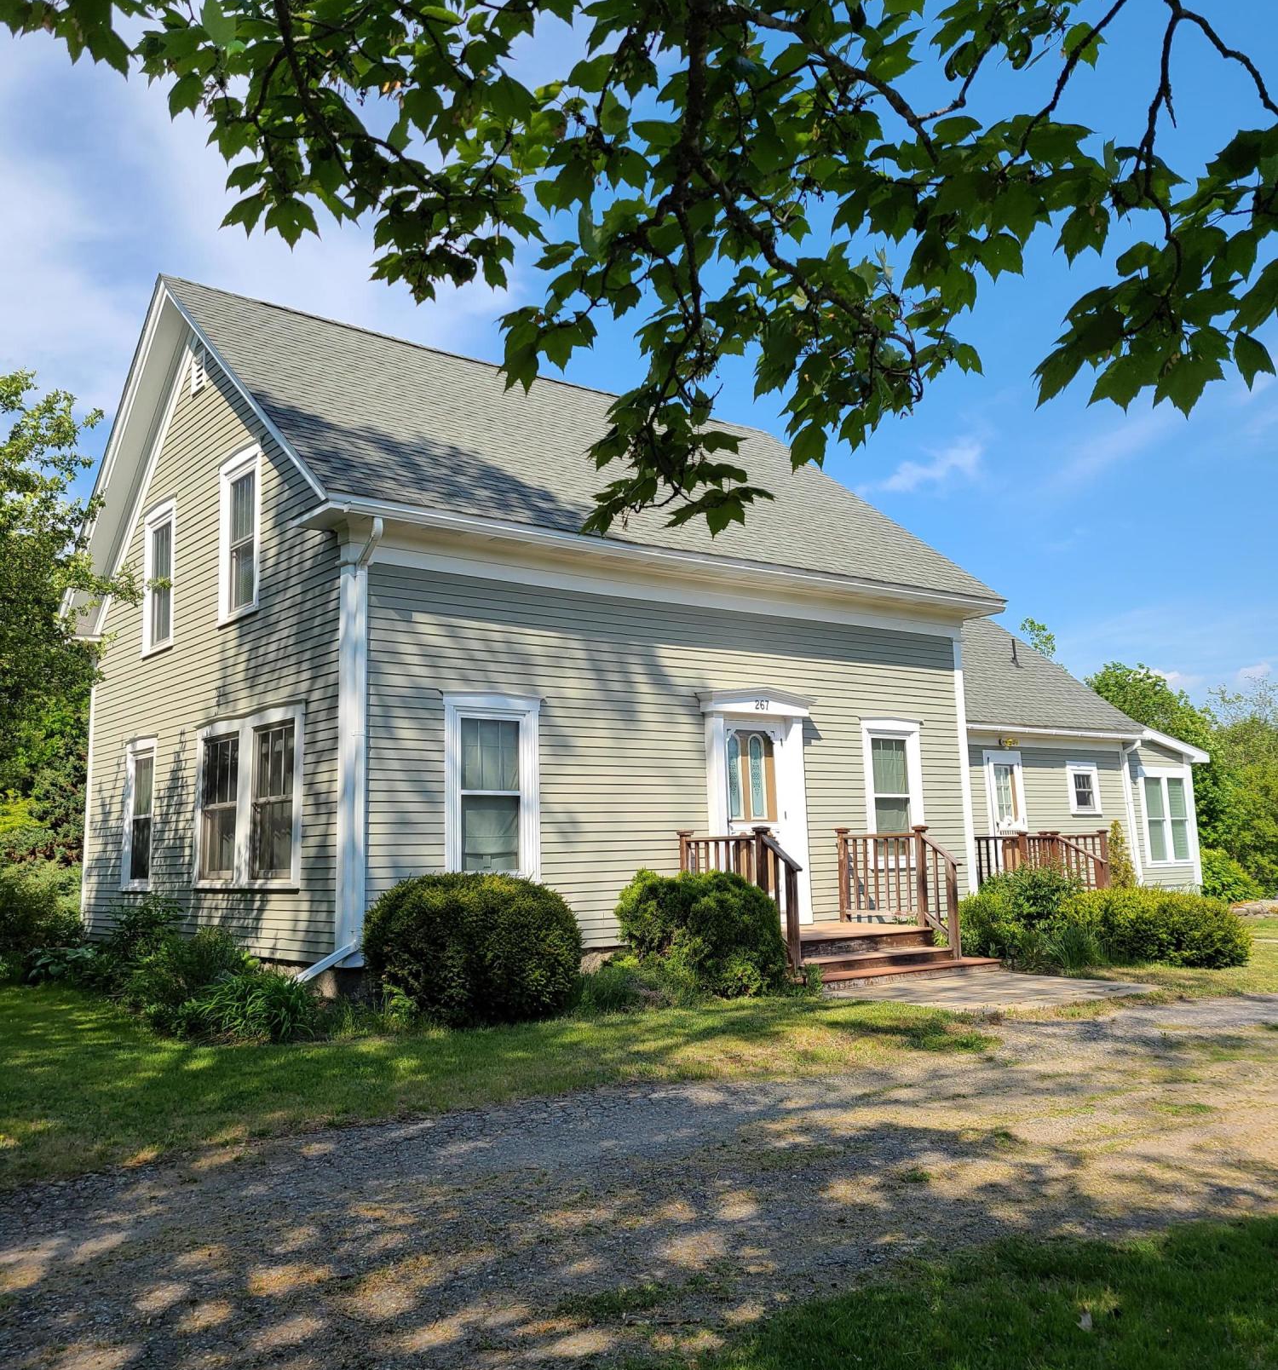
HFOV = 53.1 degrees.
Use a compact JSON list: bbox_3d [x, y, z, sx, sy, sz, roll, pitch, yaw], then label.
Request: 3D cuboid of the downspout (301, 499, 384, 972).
[{"bbox_3d":[-2.345,0.543,10.416,0.706,3.783,0.490,4,-10,-39],"label":"downspout"}]

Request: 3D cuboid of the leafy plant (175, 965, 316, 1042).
[{"bbox_3d":[-2.898,2.335,9.450,1.000,0.470,0.820,1,-8,-17],"label":"leafy plant"}]

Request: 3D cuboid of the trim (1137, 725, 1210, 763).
[{"bbox_3d":[8.802,1.019,21.359,2.156,0.529,0.343,4,-10,-39],"label":"trim"}]

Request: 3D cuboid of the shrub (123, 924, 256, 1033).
[{"bbox_3d":[-3.750,2.450,10.682,1.000,0.830,0.900,4,-10,-39],"label":"shrub"}]

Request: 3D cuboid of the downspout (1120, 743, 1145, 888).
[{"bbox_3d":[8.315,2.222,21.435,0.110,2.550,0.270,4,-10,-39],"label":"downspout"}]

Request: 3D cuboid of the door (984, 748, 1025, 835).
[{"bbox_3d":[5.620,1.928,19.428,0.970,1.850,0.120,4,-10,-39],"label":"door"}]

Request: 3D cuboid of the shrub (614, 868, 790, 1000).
[{"bbox_3d":[0.578,2.152,11.402,1.548,1.176,1.470,-2,-7,0],"label":"shrub"}]

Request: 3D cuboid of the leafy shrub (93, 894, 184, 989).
[{"bbox_3d":[-5.223,2.679,13.323,0.870,0.860,0.800,1,-8,-21],"label":"leafy shrub"}]

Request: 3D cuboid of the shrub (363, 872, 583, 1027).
[{"bbox_3d":[-1.308,2.021,10.078,1.627,1.156,1.568,-2,-7,0],"label":"shrub"}]

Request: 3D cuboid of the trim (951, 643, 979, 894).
[{"bbox_3d":[4.123,1.109,16.217,0.200,3.350,0.130,4,-10,-39],"label":"trim"}]

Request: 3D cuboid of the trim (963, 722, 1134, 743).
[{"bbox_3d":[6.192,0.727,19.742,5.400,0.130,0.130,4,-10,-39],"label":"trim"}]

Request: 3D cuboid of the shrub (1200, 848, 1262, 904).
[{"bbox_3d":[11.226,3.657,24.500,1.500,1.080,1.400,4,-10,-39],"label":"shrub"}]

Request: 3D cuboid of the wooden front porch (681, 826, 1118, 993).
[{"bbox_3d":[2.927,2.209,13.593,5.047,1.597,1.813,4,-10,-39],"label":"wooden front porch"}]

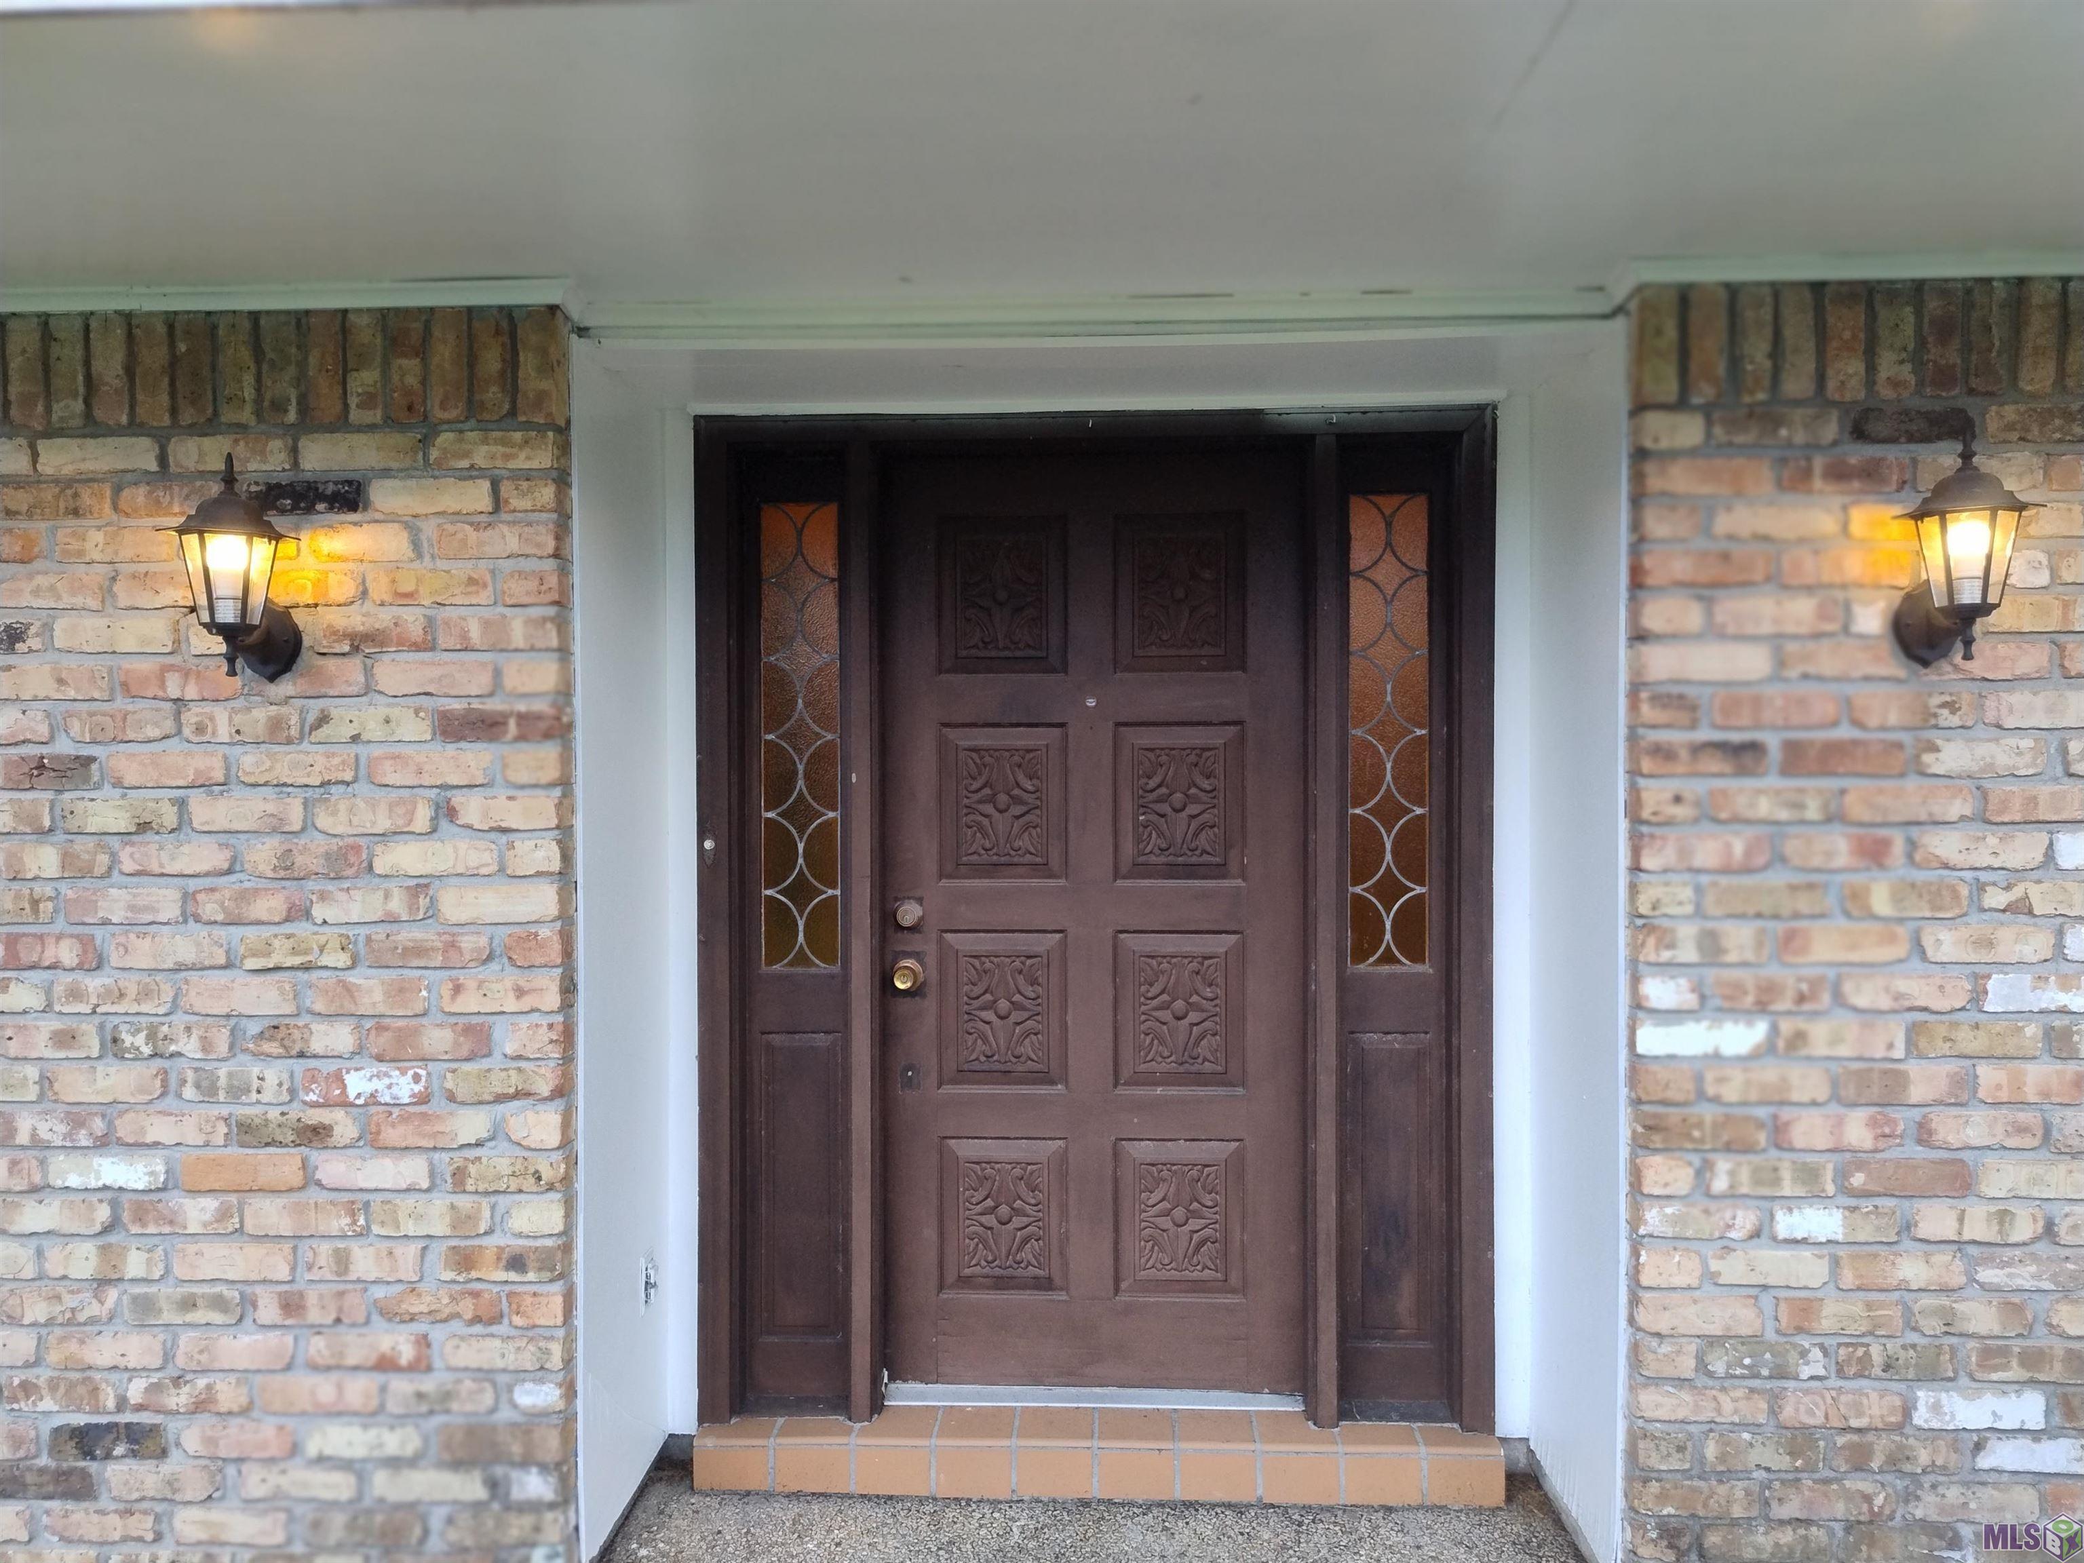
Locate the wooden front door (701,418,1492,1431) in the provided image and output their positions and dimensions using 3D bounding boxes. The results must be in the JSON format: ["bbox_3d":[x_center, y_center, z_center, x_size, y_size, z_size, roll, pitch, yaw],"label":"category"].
[{"bbox_3d":[0.106,0.288,3.028,1.640,2.090,0.140,0,1,2],"label":"wooden front door"}]

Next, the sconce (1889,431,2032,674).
[{"bbox_3d":[1.450,-0.371,2.266,0.190,0.370,0.220,0,1,2],"label":"sconce"}]

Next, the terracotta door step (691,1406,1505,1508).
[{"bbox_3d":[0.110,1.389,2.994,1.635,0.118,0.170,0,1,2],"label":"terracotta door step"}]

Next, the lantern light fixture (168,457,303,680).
[{"bbox_3d":[-1.327,-0.353,2.371,0.190,0.370,0.220,0,1,2],"label":"lantern light fixture"}]

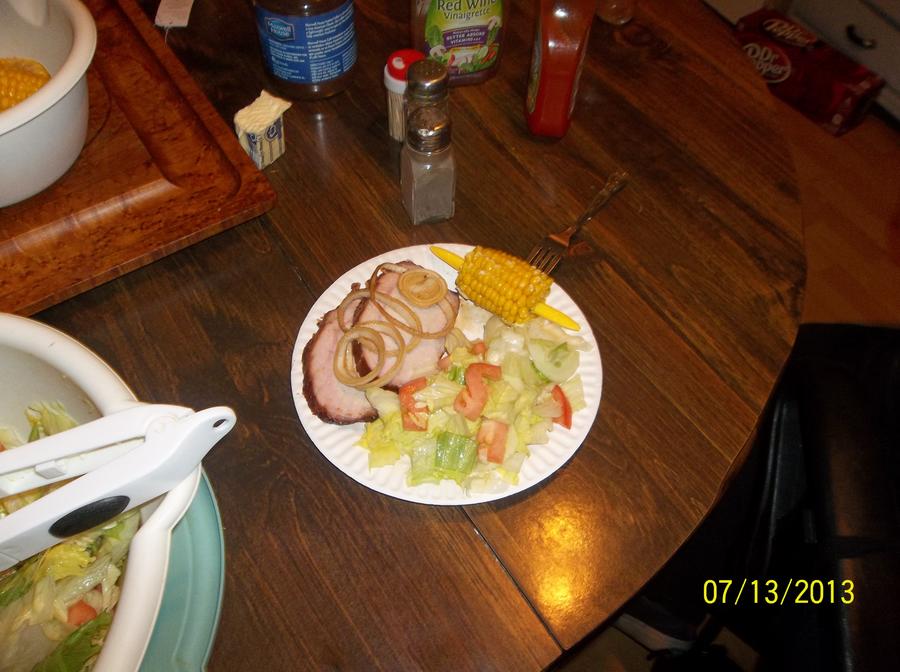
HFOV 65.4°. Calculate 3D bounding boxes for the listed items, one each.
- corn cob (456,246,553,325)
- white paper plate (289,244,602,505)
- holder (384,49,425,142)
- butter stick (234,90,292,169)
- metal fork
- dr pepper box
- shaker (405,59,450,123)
[{"bbox_3d":[0.041,-0.039,0.542,0.067,0.047,0.047,32,59,24],"label":"corn cob"},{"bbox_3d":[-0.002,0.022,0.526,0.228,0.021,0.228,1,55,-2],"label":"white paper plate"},{"bbox_3d":[-0.041,-0.223,0.658,0.038,0.082,0.038,3,55,0],"label":"holder"},{"bbox_3d":[-0.174,-0.191,0.653,0.036,0.043,0.042,33,60,19],"label":"butter stick"},{"bbox_3d":[0.111,-0.099,0.611,0.025,0.020,0.185,32,54,19],"label":"metal fork"},{"bbox_3d":[0.978,-0.736,1.959,0.128,0.124,0.402,-31,61,-22],"label":"dr pepper box"},{"bbox_3d":[-0.020,-0.198,0.631,0.038,0.098,0.038,-11,56,-10],"label":"shaker"}]

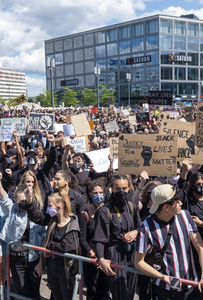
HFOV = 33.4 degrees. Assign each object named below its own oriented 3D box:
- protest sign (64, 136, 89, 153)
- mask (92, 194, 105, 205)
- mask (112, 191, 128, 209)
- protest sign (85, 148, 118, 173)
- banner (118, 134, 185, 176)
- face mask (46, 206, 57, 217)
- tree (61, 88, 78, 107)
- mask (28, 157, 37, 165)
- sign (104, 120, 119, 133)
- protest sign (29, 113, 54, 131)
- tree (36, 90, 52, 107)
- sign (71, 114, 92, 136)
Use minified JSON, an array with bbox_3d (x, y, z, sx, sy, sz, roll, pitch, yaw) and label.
[{"bbox_3d":[-0.424,-0.094,5.800,0.410,0.280,0.020,-4,8,-3],"label":"protest sign"},{"bbox_3d":[-0.030,0.526,3.580,0.135,0.110,0.085,-2,8,-3],"label":"mask"},{"bbox_3d":[0.161,0.420,2.870,0.150,0.150,0.110,-2,7,-5],"label":"mask"},{"bbox_3d":[0.023,0.162,5.200,0.550,0.360,0.020,-12,8,2],"label":"protest sign"},{"bbox_3d":[0.498,0.062,3.600,0.630,0.460,0.020,0,8,8],"label":"banner"},{"bbox_3d":[-0.448,0.565,3.080,0.080,0.105,0.130,-6,9,-30],"label":"face mask"},{"bbox_3d":[-9.467,-14.349,100.000,5.500,7.600,5.500,-1,7,0],"label":"tree"},{"bbox_3d":[-1.062,0.165,5.200,0.140,0.120,0.090,-3,8,-17],"label":"mask"},{"bbox_3d":[0.341,-0.779,11.300,0.390,0.310,0.020,-18,8,2],"label":"sign"},{"bbox_3d":[-1.367,-0.649,7.700,0.580,0.410,0.030,-2,7,-3],"label":"protest sign"},{"bbox_3d":[-15.138,-12.302,90.183,4.700,6.600,4.700,-2,7,0],"label":"tree"},{"bbox_3d":[-0.532,-0.652,9.000,0.390,0.560,0.020,-14,9,-1],"label":"sign"}]

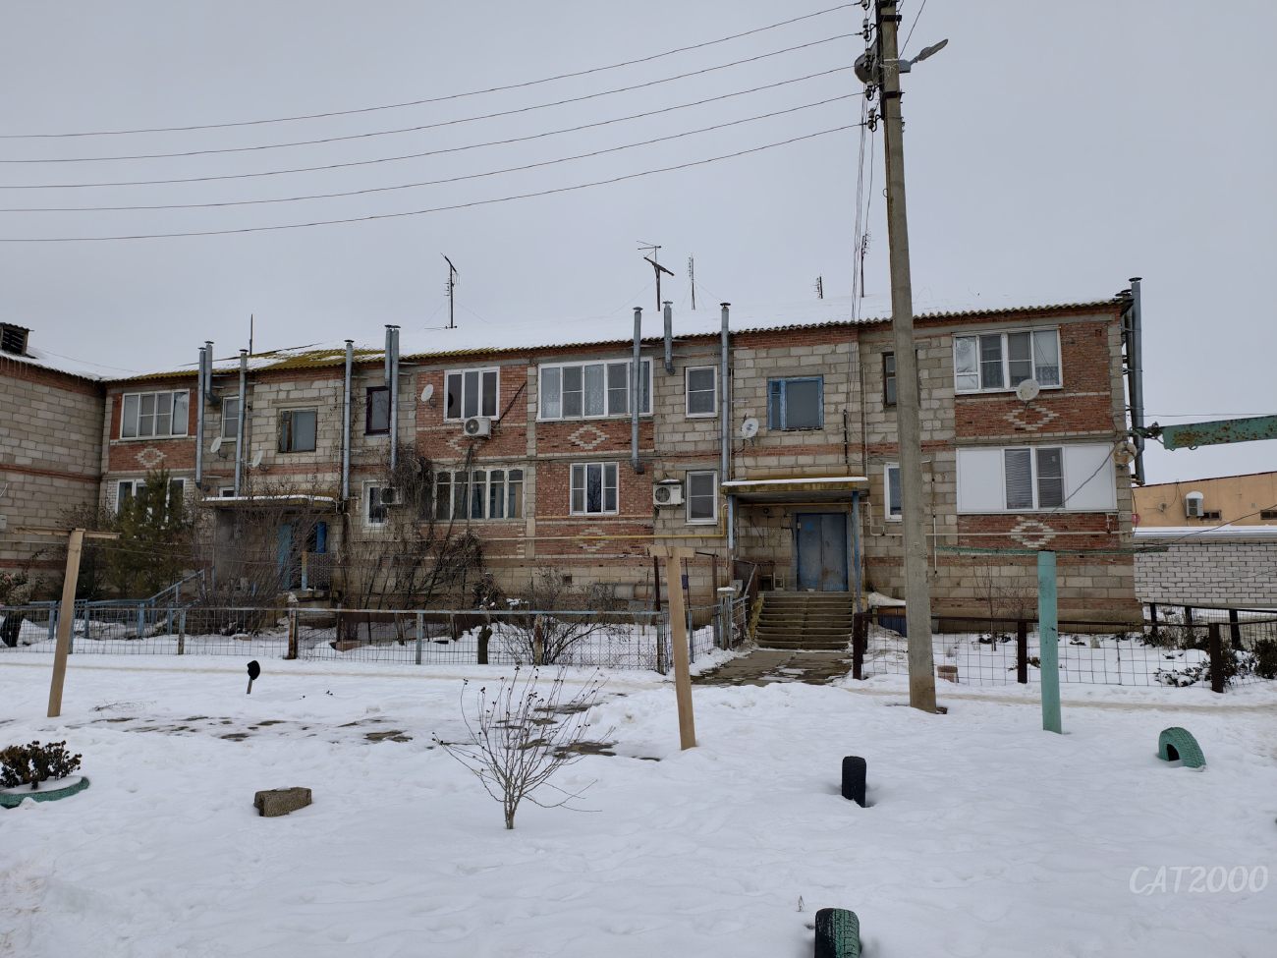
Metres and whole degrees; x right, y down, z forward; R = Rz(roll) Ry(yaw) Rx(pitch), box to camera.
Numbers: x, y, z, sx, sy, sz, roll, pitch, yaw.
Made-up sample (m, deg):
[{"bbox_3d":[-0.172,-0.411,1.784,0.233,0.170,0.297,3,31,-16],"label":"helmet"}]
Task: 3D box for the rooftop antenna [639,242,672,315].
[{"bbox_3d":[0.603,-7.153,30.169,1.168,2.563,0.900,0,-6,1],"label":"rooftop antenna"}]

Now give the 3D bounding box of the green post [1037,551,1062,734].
[{"bbox_3d":[4.015,1.583,8.269,0.160,1.750,0.160,-3,-7,25],"label":"green post"}]

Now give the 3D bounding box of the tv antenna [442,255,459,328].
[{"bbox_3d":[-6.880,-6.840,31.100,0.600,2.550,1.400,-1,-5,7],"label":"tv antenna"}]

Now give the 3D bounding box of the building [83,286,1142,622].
[{"bbox_3d":[-1.646,-0.586,29.897,31.000,10.500,12.400,-2,-6,15],"label":"building"}]

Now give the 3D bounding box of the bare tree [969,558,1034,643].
[{"bbox_3d":[7.252,2.430,16.967,1.231,1.761,1.100,-3,-7,22],"label":"bare tree"}]

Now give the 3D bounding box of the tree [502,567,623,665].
[{"bbox_3d":[-1.313,2.370,14.692,2.082,1.674,1.600,0,-6,-6],"label":"tree"}]

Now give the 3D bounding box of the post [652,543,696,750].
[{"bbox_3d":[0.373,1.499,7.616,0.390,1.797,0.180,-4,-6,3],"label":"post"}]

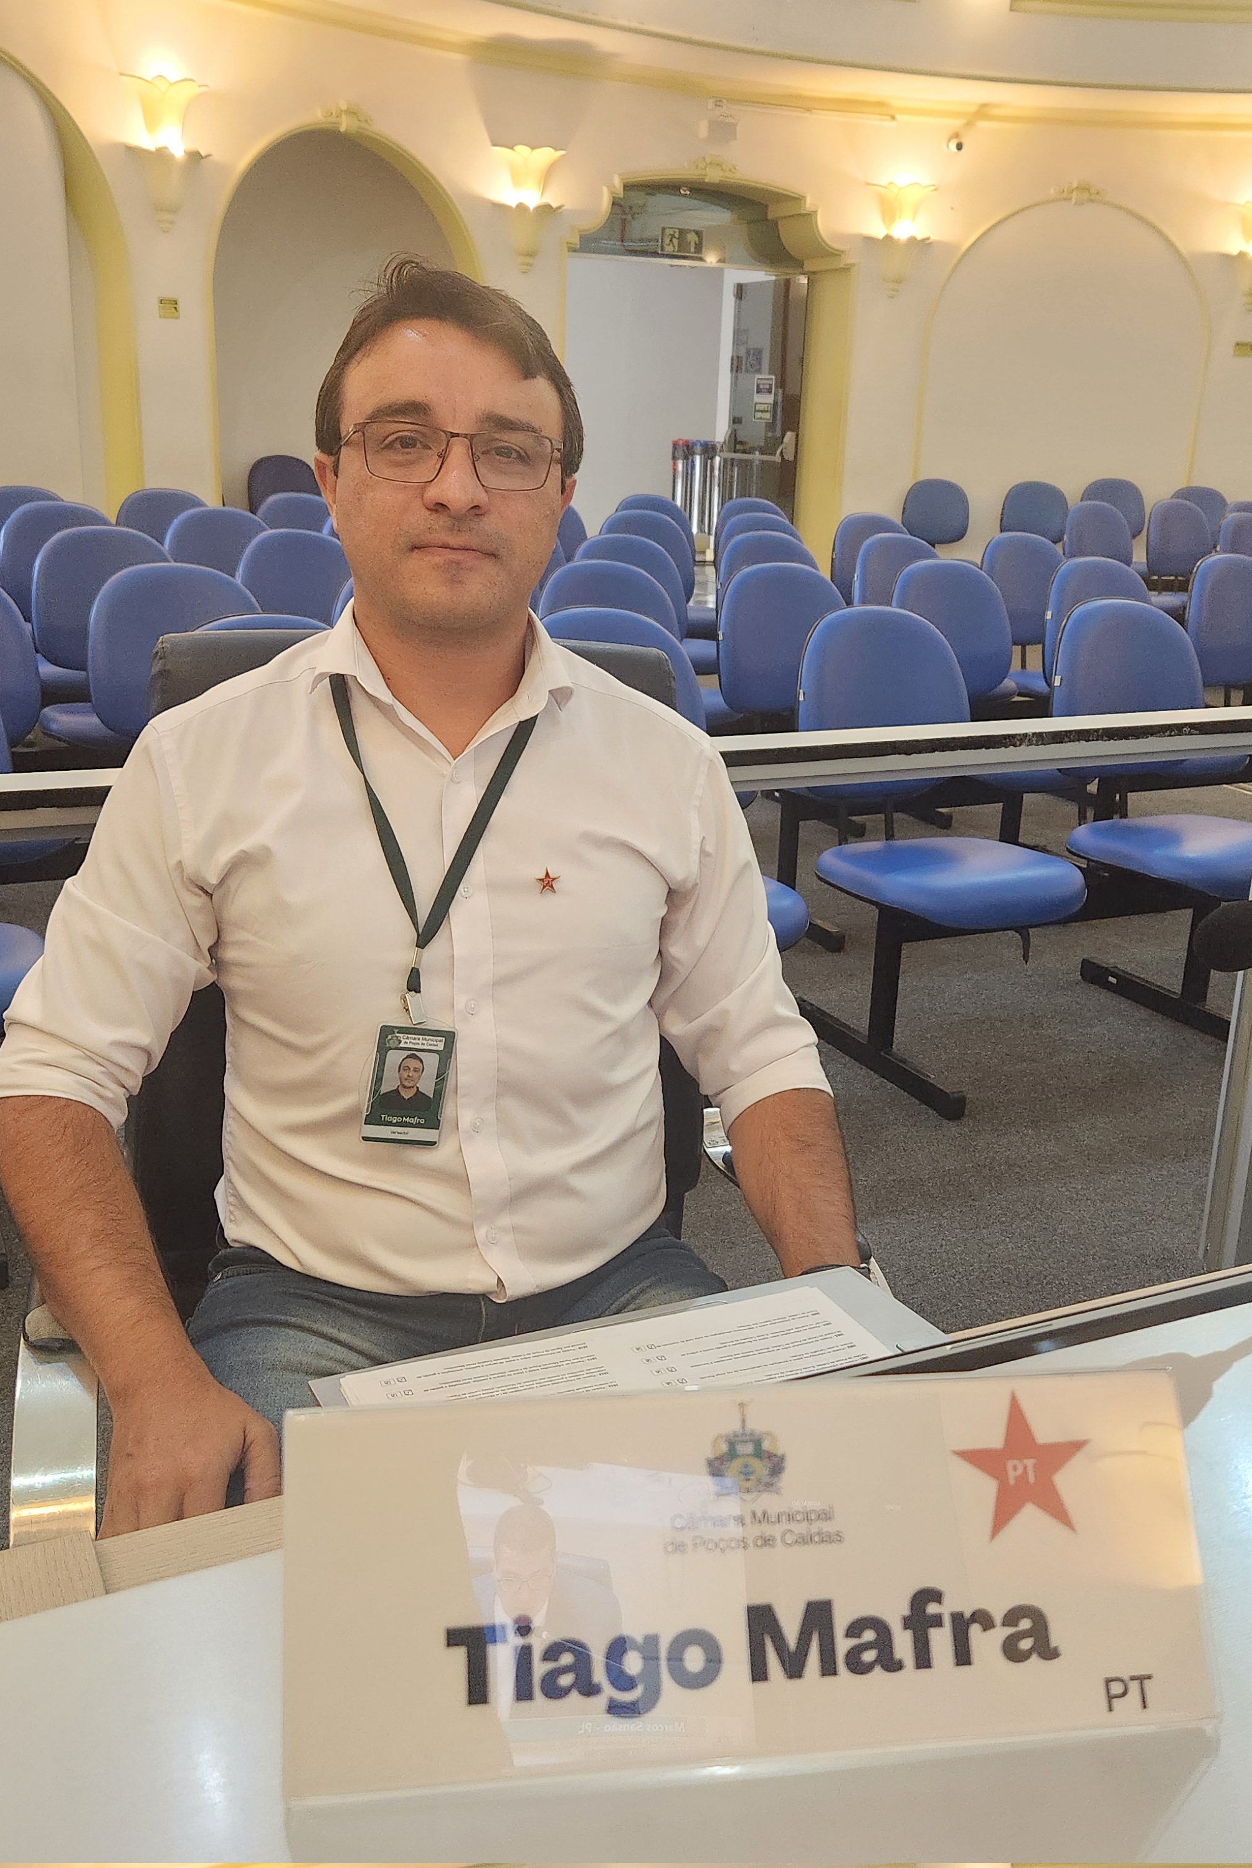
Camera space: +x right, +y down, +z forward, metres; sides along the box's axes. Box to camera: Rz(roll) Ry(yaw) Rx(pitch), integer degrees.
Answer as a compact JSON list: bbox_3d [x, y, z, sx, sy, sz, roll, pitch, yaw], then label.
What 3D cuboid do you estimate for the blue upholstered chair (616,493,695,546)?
[{"bbox_3d":[0.193,-1.373,6.910,0.460,0.870,0.550,-7,20,-26],"label":"blue upholstered chair"}]

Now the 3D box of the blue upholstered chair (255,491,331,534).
[{"bbox_3d":[-1.259,-1.310,6.685,0.475,0.874,0.580,-6,19,-23],"label":"blue upholstered chair"}]

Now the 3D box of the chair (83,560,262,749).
[{"bbox_3d":[-0.939,-0.353,3.672,0.475,0.874,0.580,-6,19,-23],"label":"chair"}]

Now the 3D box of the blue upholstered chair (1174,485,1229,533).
[{"bbox_3d":[3.654,-2.310,10.411,0.450,0.906,0.570,0,17,-6],"label":"blue upholstered chair"}]

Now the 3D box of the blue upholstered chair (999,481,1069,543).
[{"bbox_3d":[2.681,-2.482,10.843,0.475,0.874,0.580,3,17,2],"label":"blue upholstered chair"}]

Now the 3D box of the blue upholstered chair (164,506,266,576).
[{"bbox_3d":[-1.294,-0.971,5.595,0.450,0.906,0.570,-7,19,-26],"label":"blue upholstered chair"}]

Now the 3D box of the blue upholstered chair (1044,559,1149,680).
[{"bbox_3d":[1.468,-0.605,4.737,0.450,0.906,0.570,-7,19,-26],"label":"blue upholstered chair"}]

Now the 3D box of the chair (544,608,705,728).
[{"bbox_3d":[0.068,-0.142,3.107,0.475,0.874,0.580,-6,19,-24],"label":"chair"}]

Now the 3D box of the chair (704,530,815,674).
[{"bbox_3d":[0.569,-0.850,5.419,0.450,0.906,0.570,-7,19,-26],"label":"chair"}]

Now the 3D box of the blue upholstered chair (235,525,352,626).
[{"bbox_3d":[-0.838,-0.678,4.704,0.450,0.906,0.570,-7,19,-26],"label":"blue upholstered chair"}]

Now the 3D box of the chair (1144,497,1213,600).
[{"bbox_3d":[3.020,-1.760,8.676,0.480,0.910,0.560,-7,19,-26],"label":"chair"}]

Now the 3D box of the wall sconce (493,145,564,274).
[{"bbox_3d":[-0.565,-4.197,9.593,0.440,0.690,0.240,-10,21,-33],"label":"wall sconce"}]

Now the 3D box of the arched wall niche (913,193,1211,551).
[{"bbox_3d":[2.751,-3.268,10.537,1.814,2.647,0.150,1,17,-3],"label":"arched wall niche"}]

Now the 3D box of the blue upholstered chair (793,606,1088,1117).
[{"bbox_3d":[0.604,-0.167,3.238,0.450,0.906,0.570,-7,19,-27],"label":"blue upholstered chair"}]

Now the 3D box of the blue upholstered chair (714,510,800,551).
[{"bbox_3d":[0.642,-1.218,6.690,0.480,0.910,0.560,-6,19,-25],"label":"blue upholstered chair"}]

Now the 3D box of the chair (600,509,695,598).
[{"bbox_3d":[0.148,-1.123,6.241,0.475,0.874,0.580,-6,19,-24],"label":"chair"}]

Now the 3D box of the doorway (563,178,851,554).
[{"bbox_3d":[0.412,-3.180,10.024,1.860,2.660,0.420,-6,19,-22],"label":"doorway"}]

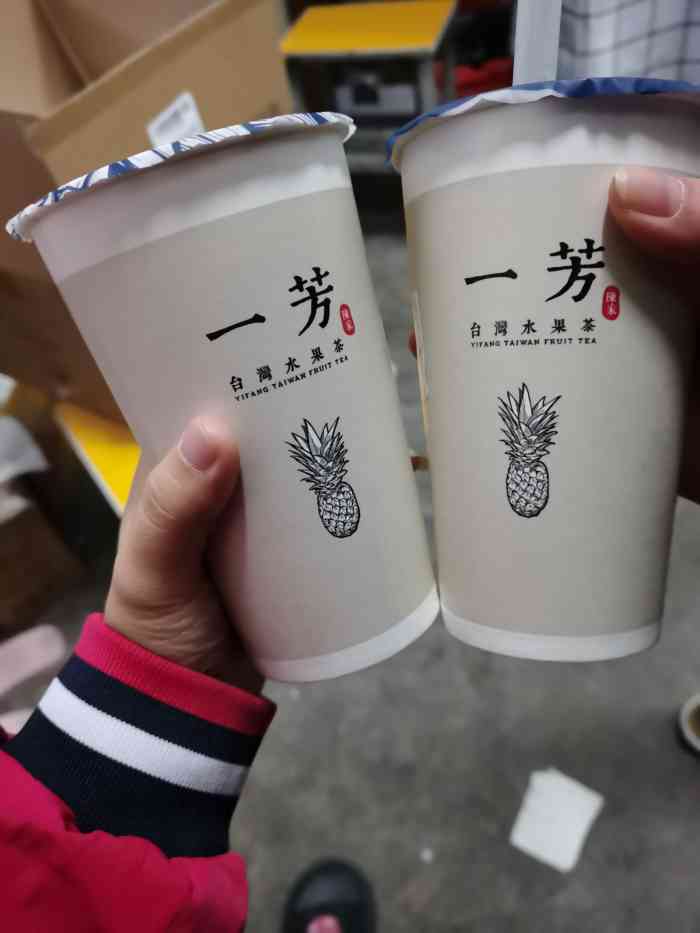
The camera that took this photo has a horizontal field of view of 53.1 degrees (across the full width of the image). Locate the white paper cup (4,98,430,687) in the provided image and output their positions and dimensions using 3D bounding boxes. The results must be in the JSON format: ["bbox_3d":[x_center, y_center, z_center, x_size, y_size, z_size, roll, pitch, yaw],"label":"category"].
[{"bbox_3d":[-0.022,-0.013,0.201,0.091,0.135,0.091,-17,15,5],"label":"white paper cup"}]

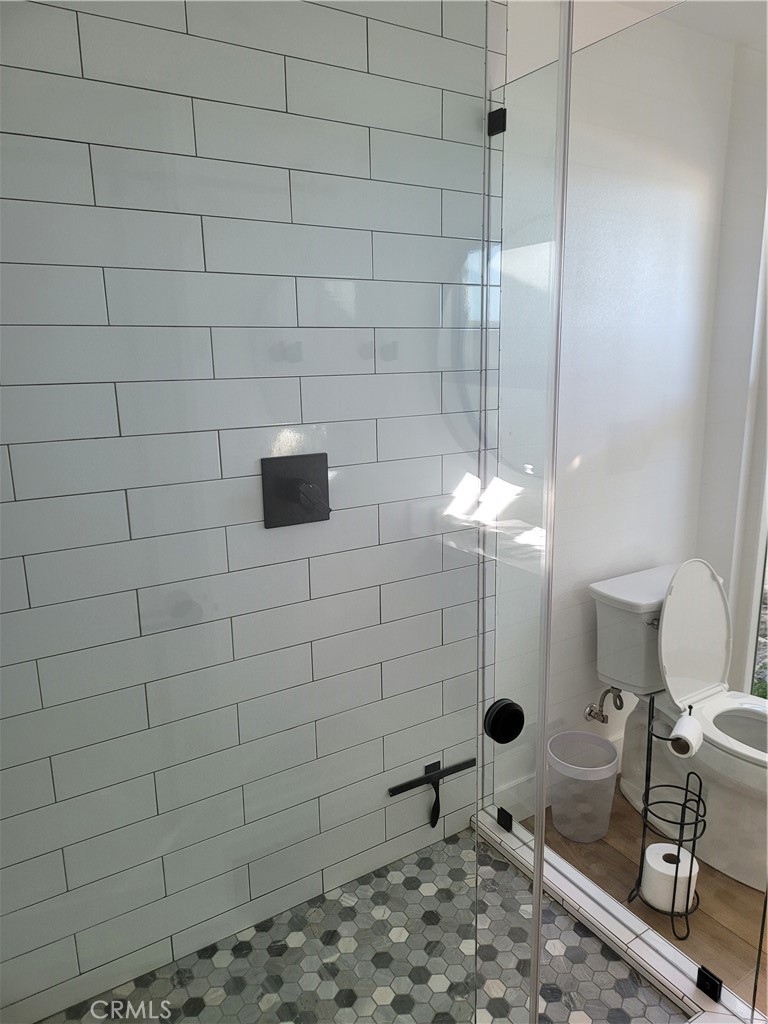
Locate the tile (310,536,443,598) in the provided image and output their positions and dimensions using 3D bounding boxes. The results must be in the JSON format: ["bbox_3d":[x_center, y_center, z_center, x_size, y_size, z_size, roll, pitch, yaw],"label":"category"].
[{"bbox_3d":[-0.014,0.133,1.931,0.402,0.103,0.010,-9,15,-32],"label":"tile"}]

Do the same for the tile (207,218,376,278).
[{"bbox_3d":[-0.193,-0.552,1.622,0.390,0.101,0.010,-9,15,-32],"label":"tile"}]

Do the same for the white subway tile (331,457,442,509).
[{"bbox_3d":[-0.009,-0.068,1.846,0.371,0.101,0.010,-9,15,-32],"label":"white subway tile"}]

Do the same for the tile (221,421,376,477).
[{"bbox_3d":[-0.182,-0.144,1.714,0.390,0.101,0.010,-9,15,-32],"label":"tile"}]

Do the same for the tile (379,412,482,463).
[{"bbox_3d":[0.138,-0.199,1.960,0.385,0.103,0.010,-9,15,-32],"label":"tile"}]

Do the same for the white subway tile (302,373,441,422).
[{"bbox_3d":[-0.023,-0.277,1.834,0.402,0.103,0.010,-9,15,-32],"label":"white subway tile"}]

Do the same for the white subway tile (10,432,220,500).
[{"bbox_3d":[-0.511,-0.095,1.506,0.390,0.101,0.010,-9,15,-32],"label":"white subway tile"}]

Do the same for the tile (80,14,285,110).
[{"bbox_3d":[-0.364,-0.837,1.447,0.392,0.102,0.009,-9,15,-32],"label":"tile"}]

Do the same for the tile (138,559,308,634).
[{"bbox_3d":[-0.341,0.183,1.686,0.392,0.102,0.009,-9,15,-32],"label":"tile"}]

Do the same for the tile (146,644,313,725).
[{"bbox_3d":[-0.336,0.385,1.733,0.392,0.102,0.009,-9,15,-32],"label":"tile"}]

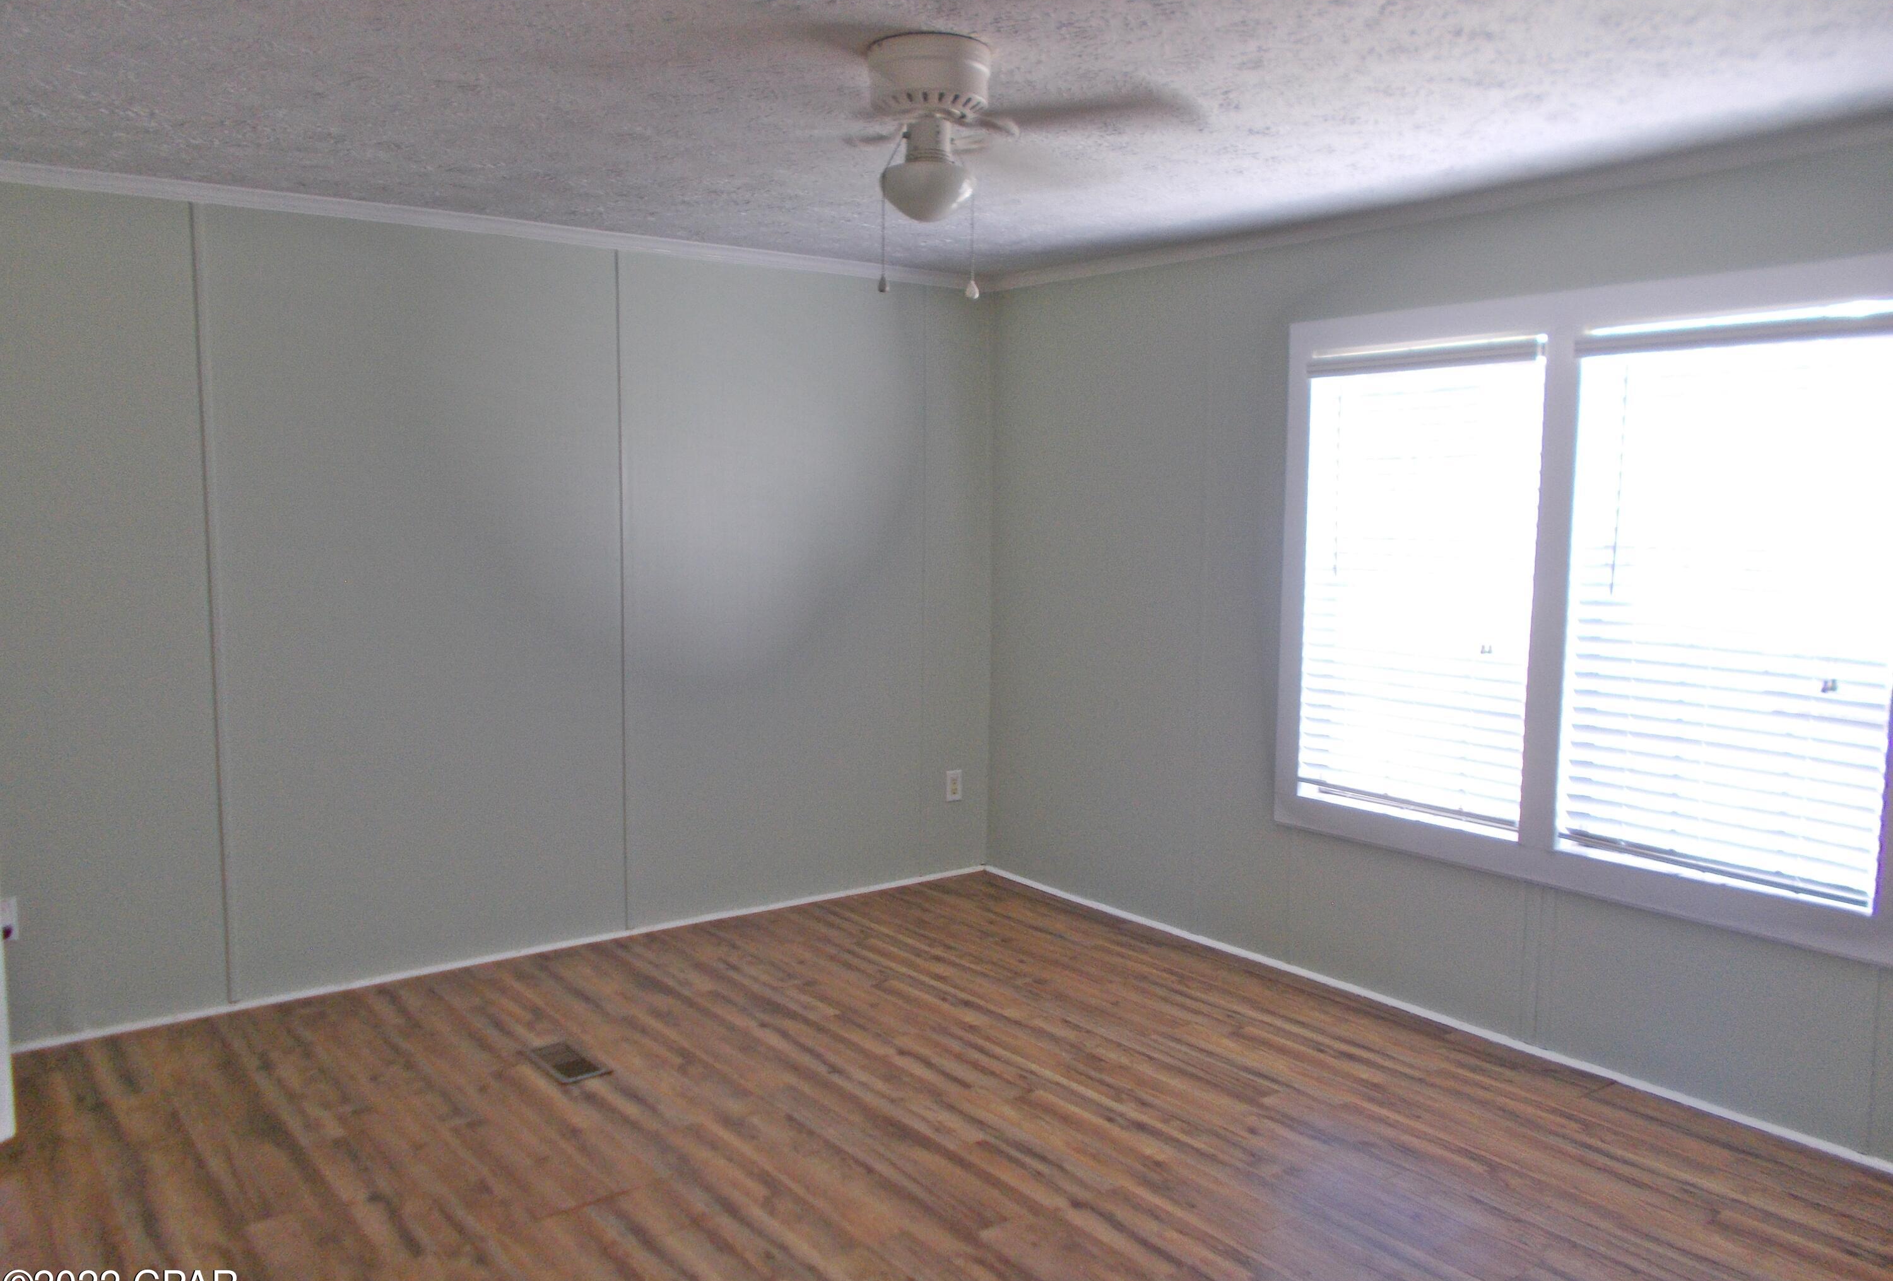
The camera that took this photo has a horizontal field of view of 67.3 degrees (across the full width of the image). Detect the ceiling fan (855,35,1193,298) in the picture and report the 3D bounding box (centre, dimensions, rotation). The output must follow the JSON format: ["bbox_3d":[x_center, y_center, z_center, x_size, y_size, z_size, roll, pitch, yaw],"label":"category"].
[{"bbox_3d":[-0.025,-0.881,2.670,1.040,0.450,1.030,1,6,10],"label":"ceiling fan"}]

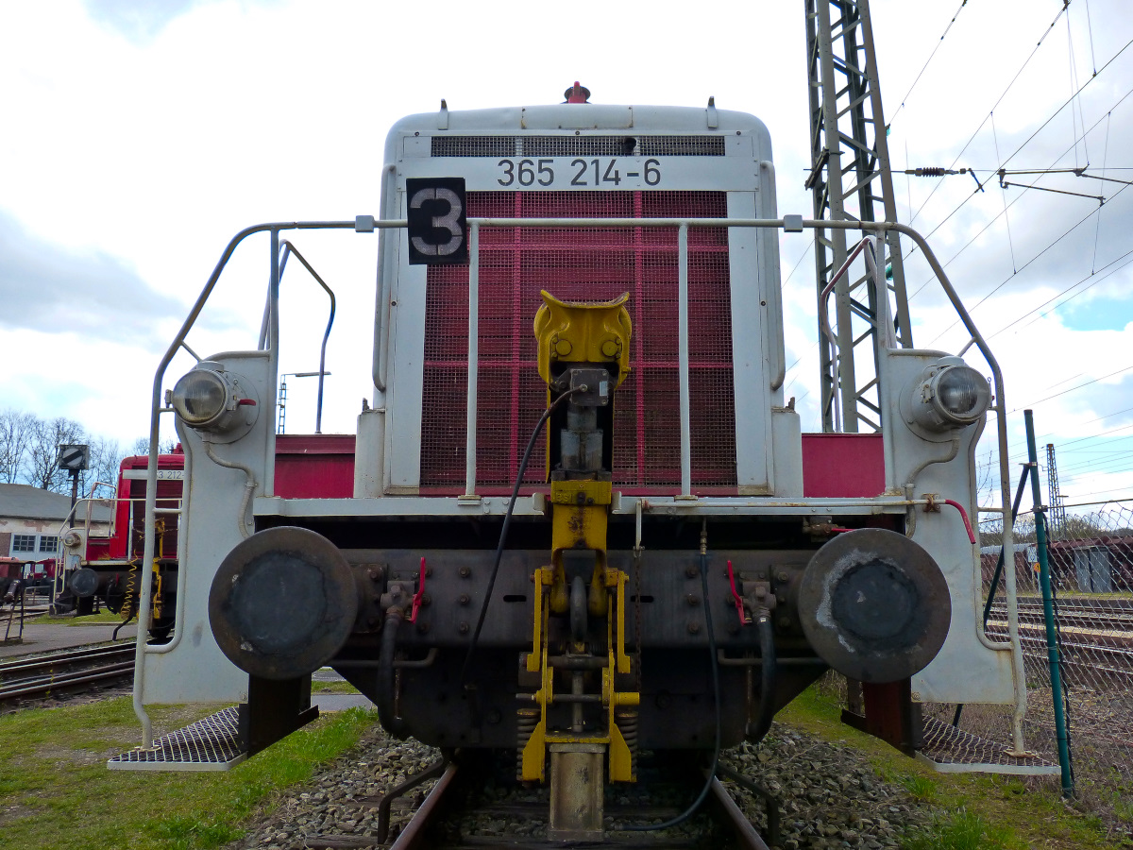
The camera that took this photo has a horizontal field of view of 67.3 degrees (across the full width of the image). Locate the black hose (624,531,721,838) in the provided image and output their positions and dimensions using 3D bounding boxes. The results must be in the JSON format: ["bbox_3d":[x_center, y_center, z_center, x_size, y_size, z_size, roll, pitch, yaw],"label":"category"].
[{"bbox_3d":[0.345,0.834,2.876,0.320,0.985,0.180,0,-10,1],"label":"black hose"}]

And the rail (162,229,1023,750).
[{"bbox_3d":[0.040,0.161,3.096,3.075,1.945,0.120,0,-10,1],"label":"rail"}]

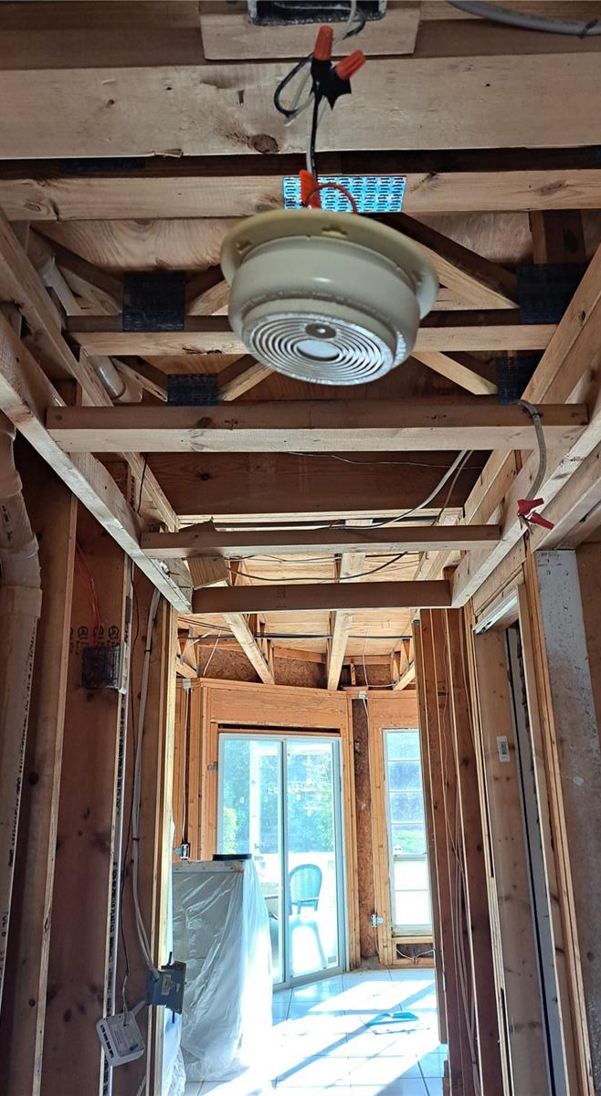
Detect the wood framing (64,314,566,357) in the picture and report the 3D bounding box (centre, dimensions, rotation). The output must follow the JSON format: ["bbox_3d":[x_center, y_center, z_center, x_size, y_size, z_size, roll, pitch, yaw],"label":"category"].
[{"bbox_3d":[0.029,-0.418,1.483,0.945,0.038,0.089,-1,-17,0],"label":"wood framing"}]

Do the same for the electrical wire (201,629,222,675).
[{"bbox_3d":[-0.757,0.885,6.440,0.160,0.370,0.060,-1,-17,1],"label":"electrical wire"}]

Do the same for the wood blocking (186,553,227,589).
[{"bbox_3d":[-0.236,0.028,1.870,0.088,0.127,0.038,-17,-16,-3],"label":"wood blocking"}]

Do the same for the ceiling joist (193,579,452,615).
[{"bbox_3d":[0.067,0.164,2.458,0.818,0.089,0.038,-1,-17,1],"label":"ceiling joist"}]

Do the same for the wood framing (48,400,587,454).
[{"bbox_3d":[0.023,-0.186,1.192,0.815,0.038,0.089,0,-17,-1],"label":"wood framing"}]

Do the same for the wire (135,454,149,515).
[{"bbox_3d":[-0.406,-0.165,1.951,0.020,0.190,0.030,-1,-17,1],"label":"wire"}]

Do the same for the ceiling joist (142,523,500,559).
[{"bbox_3d":[0.048,-0.013,1.775,0.818,0.038,0.089,-1,-17,1],"label":"ceiling joist"}]

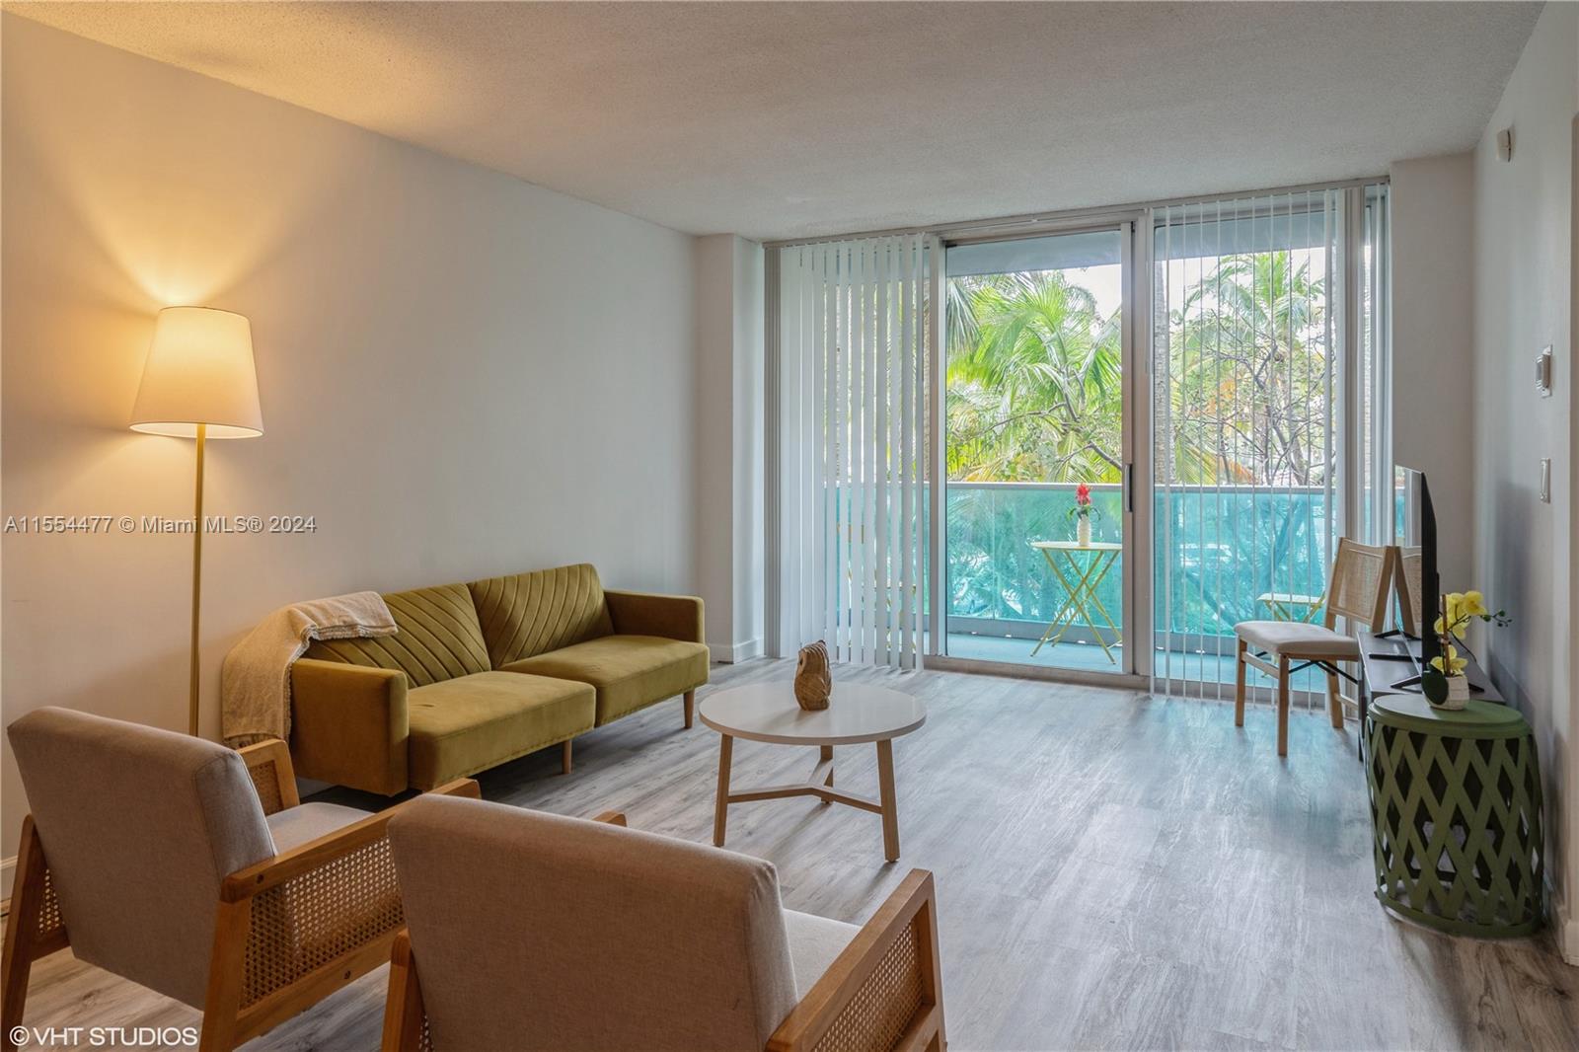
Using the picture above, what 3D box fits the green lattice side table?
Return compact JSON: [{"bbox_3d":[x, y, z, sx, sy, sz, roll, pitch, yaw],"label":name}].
[{"bbox_3d":[1.885,0.789,2.737,0.405,0.545,0.405,2,4,35],"label":"green lattice side table"}]

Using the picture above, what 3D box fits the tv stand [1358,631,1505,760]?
[{"bbox_3d":[2.262,0.745,3.455,0.355,0.510,1.060,2,3,29],"label":"tv stand"}]

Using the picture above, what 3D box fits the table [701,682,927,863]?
[{"bbox_3d":[0.077,0.810,3.180,0.730,0.427,0.730,0,3,0],"label":"table"}]

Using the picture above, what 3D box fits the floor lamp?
[{"bbox_3d":[-1.800,0.199,2.940,0.345,1.690,0.345,2,3,29],"label":"floor lamp"}]

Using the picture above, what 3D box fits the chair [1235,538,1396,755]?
[{"bbox_3d":[2.280,0.503,4.220,0.510,0.860,0.445,0,3,2],"label":"chair"}]

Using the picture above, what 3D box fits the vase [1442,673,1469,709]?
[{"bbox_3d":[1.871,0.471,2.735,0.095,0.092,0.095,2,4,35],"label":"vase"}]

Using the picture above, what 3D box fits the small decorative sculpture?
[{"bbox_3d":[0.081,0.491,3.180,0.115,0.210,0.105,-1,3,-17],"label":"small decorative sculpture"}]

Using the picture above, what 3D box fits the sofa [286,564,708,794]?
[{"bbox_3d":[-1.075,0.604,3.922,0.750,0.710,1.710,2,3,29],"label":"sofa"}]

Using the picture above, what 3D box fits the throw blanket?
[{"bbox_3d":[-1.672,0.508,3.410,0.340,0.470,0.500,2,3,29],"label":"throw blanket"}]

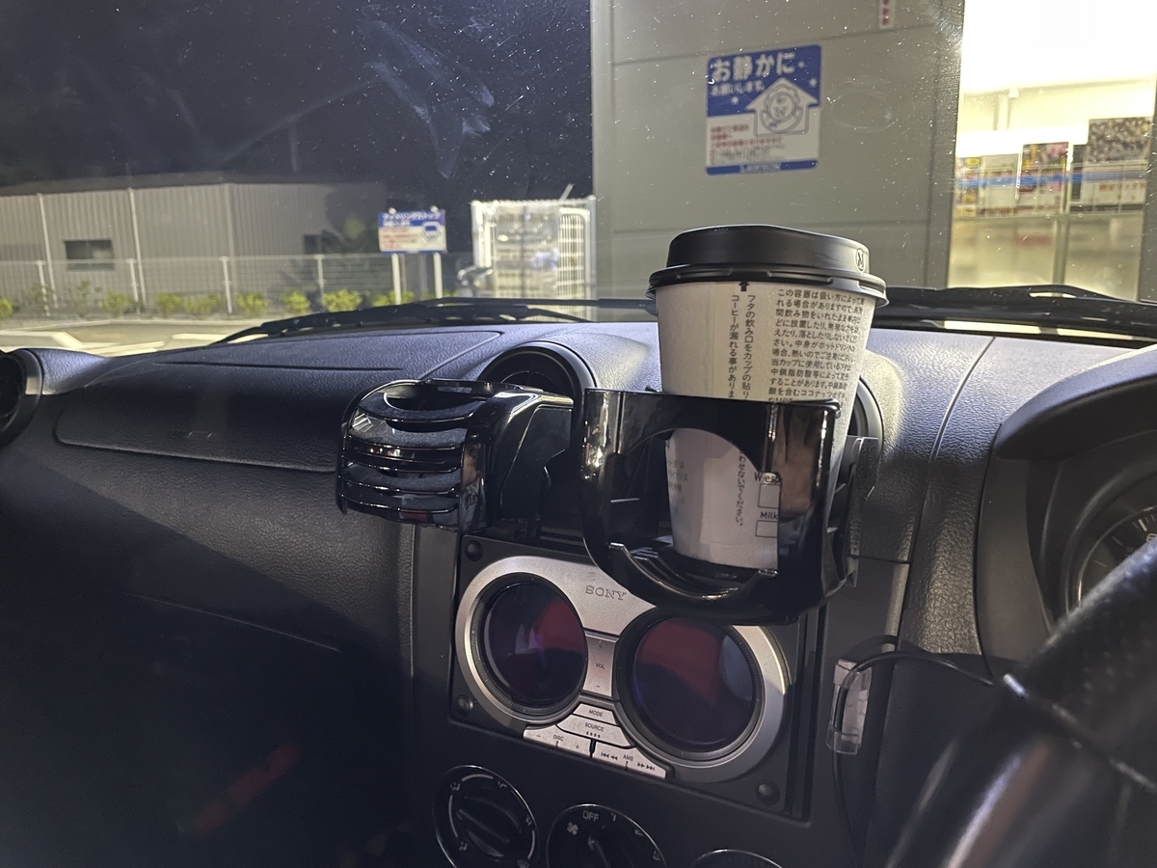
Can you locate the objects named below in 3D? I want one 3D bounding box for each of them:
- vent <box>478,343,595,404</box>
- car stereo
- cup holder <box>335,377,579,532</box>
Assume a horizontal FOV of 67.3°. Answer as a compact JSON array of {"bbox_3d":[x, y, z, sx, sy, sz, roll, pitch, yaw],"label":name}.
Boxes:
[{"bbox_3d":[-0.027,-0.008,0.477,0.084,0.084,0.032,4,-9,27],"label":"vent"},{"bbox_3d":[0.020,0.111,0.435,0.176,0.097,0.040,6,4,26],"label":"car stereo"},{"bbox_3d":[-0.055,0.005,0.423,0.079,0.066,0.096,4,13,27],"label":"cup holder"}]

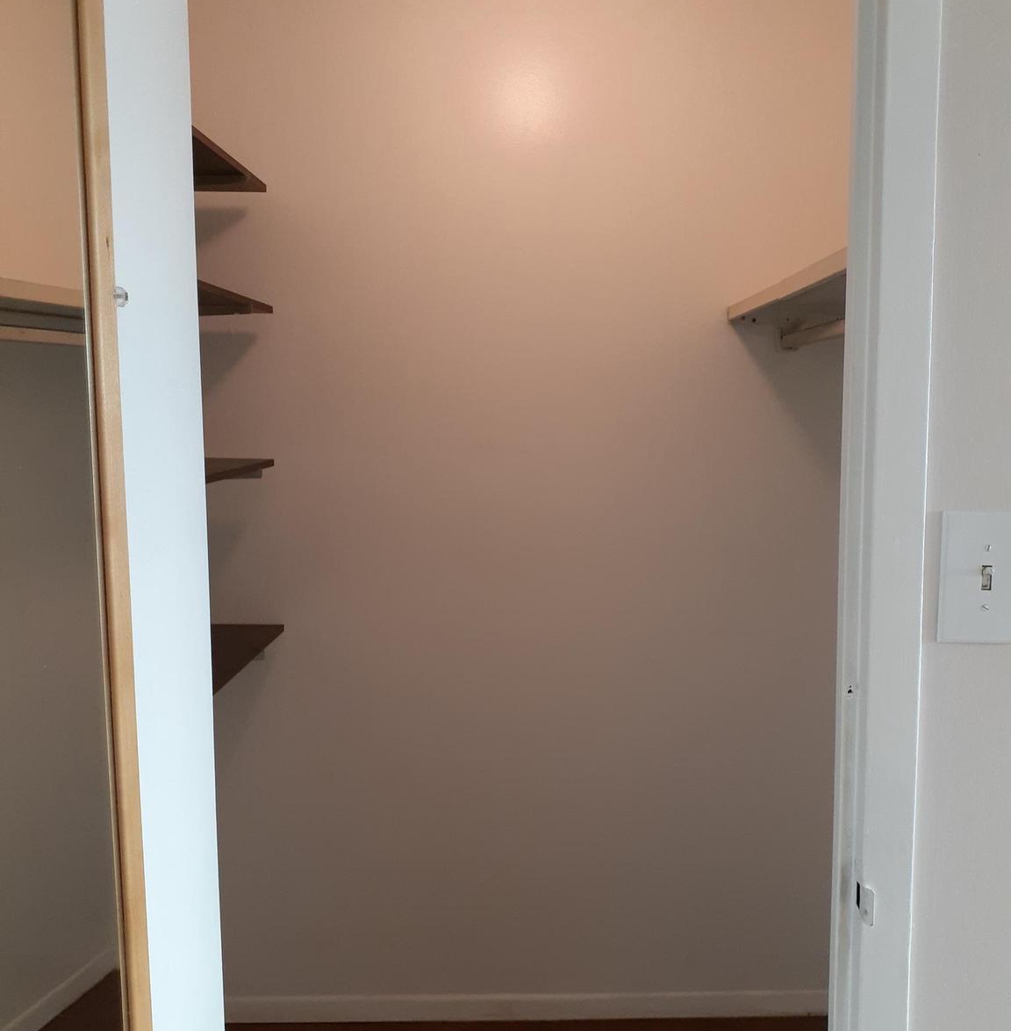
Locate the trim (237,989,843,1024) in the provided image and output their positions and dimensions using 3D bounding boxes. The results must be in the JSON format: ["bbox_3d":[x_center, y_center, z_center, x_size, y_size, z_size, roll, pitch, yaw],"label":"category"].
[{"bbox_3d":[0.043,1.187,2.545,1.530,0.064,0.014,-1,6,1],"label":"trim"}]

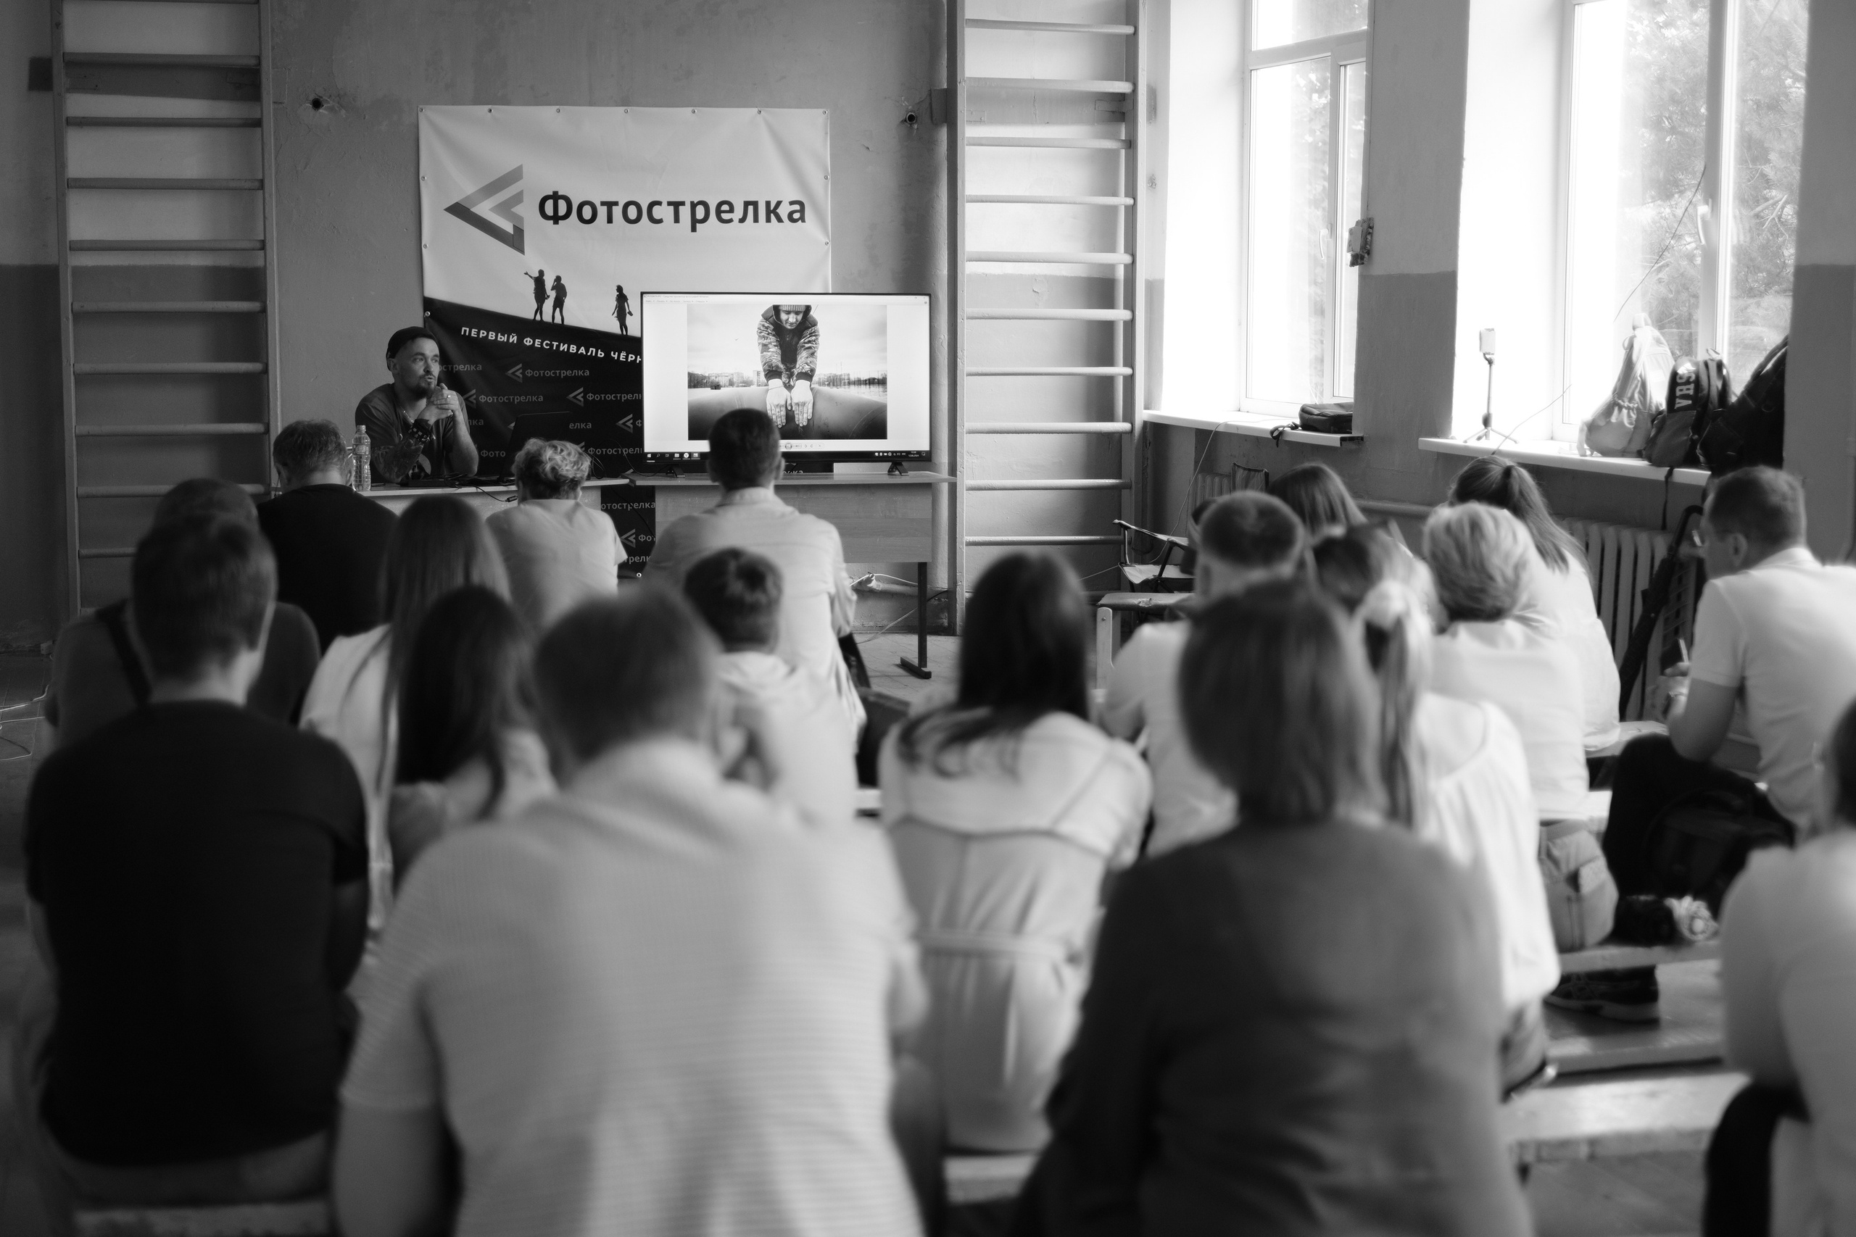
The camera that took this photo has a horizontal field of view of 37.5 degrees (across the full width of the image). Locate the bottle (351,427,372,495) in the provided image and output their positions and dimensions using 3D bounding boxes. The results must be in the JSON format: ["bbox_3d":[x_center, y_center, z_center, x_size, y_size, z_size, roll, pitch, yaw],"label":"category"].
[{"bbox_3d":[-2.031,-0.570,9.800,0.071,0.236,0.071,-2,7,-14],"label":"bottle"}]

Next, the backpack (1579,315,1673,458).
[{"bbox_3d":[2.084,-0.690,8.156,0.170,0.400,0.260,8,4,-15],"label":"backpack"}]

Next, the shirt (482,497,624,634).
[{"bbox_3d":[-0.977,-0.060,7.150,0.390,0.580,0.280,-1,7,-10],"label":"shirt"}]

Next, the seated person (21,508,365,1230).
[{"bbox_3d":[-0.976,0.406,3.630,0.470,1.120,0.700,-1,7,-8],"label":"seated person"}]

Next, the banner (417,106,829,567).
[{"bbox_3d":[-1.225,-1.117,11.194,1.680,1.930,0.030,-2,7,-14],"label":"banner"}]

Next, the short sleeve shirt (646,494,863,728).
[{"bbox_3d":[-0.393,0.014,6.150,0.490,0.620,0.300,-1,7,-7],"label":"short sleeve shirt"}]

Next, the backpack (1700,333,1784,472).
[{"bbox_3d":[2.183,-0.567,7.249,0.190,0.400,0.280,13,3,-15],"label":"backpack"}]

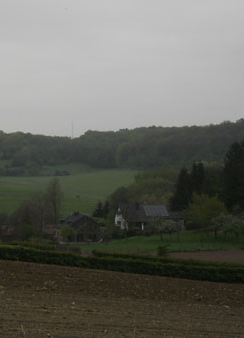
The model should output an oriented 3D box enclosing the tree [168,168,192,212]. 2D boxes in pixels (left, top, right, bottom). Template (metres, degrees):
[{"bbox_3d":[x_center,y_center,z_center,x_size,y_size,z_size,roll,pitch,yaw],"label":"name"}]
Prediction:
[{"bbox_3d":[17.430,6.590,240.000,7.000,14.800,7.000,0,0,0],"label":"tree"}]

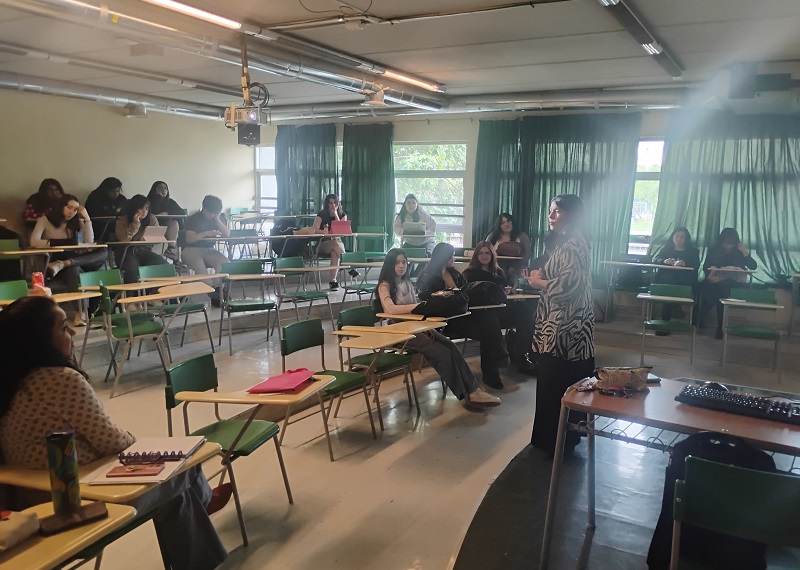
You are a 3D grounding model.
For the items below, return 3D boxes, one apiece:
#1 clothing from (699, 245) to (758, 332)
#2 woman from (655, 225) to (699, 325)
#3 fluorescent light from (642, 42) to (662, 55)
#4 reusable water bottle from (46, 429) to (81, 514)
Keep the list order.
[{"bbox_3d":[3.963,0.004,7.841,0.600,0.970,0.680,5,9,25],"label":"clothing"},{"bbox_3d":[3.226,-0.067,7.585,0.550,1.210,0.800,6,10,30],"label":"woman"},{"bbox_3d":[2.113,-1.982,5.399,0.120,0.070,0.400,6,10,30],"label":"fluorescent light"},{"bbox_3d":[-0.978,0.546,1.896,0.082,0.250,0.082,1,8,0],"label":"reusable water bottle"}]

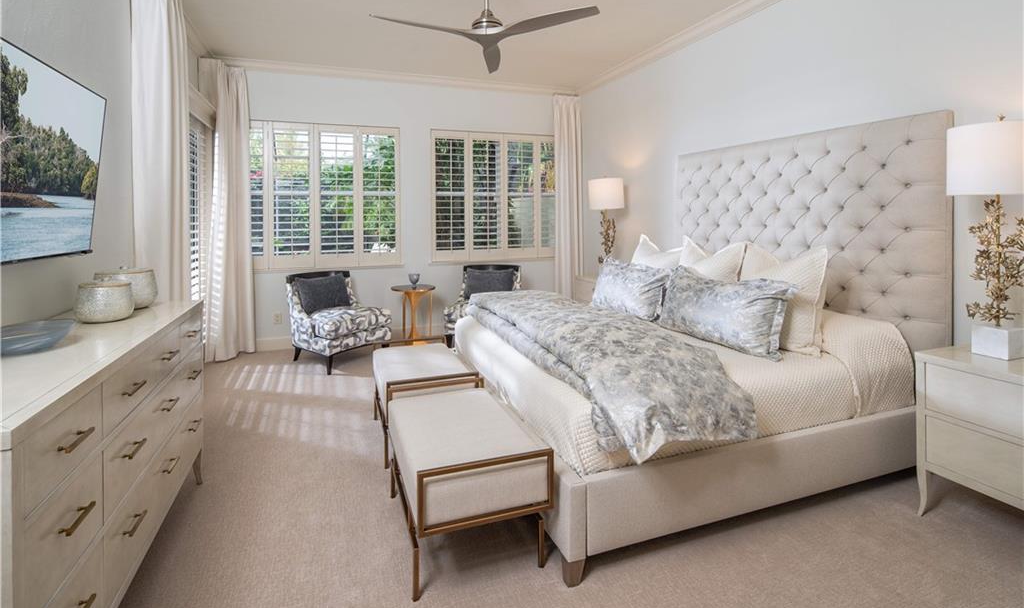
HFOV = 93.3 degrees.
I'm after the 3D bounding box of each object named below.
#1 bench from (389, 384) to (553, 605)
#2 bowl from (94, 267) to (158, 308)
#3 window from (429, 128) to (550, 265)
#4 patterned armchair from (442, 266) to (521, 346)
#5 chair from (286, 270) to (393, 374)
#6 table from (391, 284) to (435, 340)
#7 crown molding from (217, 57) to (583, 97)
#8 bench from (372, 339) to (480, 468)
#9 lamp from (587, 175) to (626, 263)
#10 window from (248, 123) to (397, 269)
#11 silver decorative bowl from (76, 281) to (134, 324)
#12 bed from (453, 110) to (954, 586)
[{"bbox_3d":[-0.231,0.736,2.126,0.509,0.501,0.851,-3,10,-20],"label":"bench"},{"bbox_3d":[-1.856,-0.080,2.312,0.241,0.177,0.241,-3,8,-20],"label":"bowl"},{"bbox_3d":[-0.124,-1.286,5.812,1.684,1.484,0.110,-2,5,-20],"label":"window"},{"bbox_3d":[-0.310,0.013,5.285,0.662,0.778,0.759,2,10,13],"label":"patterned armchair"},{"bbox_3d":[-1.690,0.124,4.755,0.773,0.810,0.710,6,9,37],"label":"chair"},{"bbox_3d":[-1.034,0.129,5.078,0.462,0.620,0.462,-3,10,-20],"label":"table"},{"bbox_3d":[-1.016,-2.465,5.305,3.905,0.138,0.117,-4,8,-20],"label":"crown molding"},{"bbox_3d":[-0.568,0.571,3.013,0.509,0.501,0.851,-3,10,-20],"label":"bench"},{"bbox_3d":[0.993,-0.812,5.078,0.378,1.076,0.378,-3,10,-20],"label":"lamp"},{"bbox_3d":[-1.991,-1.142,5.062,1.630,1.526,0.095,-4,8,-20],"label":"window"},{"bbox_3d":[-1.708,-0.019,2.024,0.195,0.164,0.195,-3,8,-20],"label":"silver decorative bowl"},{"bbox_3d":[0.897,-0.088,3.021,2.167,1.860,2.001,-3,10,-20],"label":"bed"}]

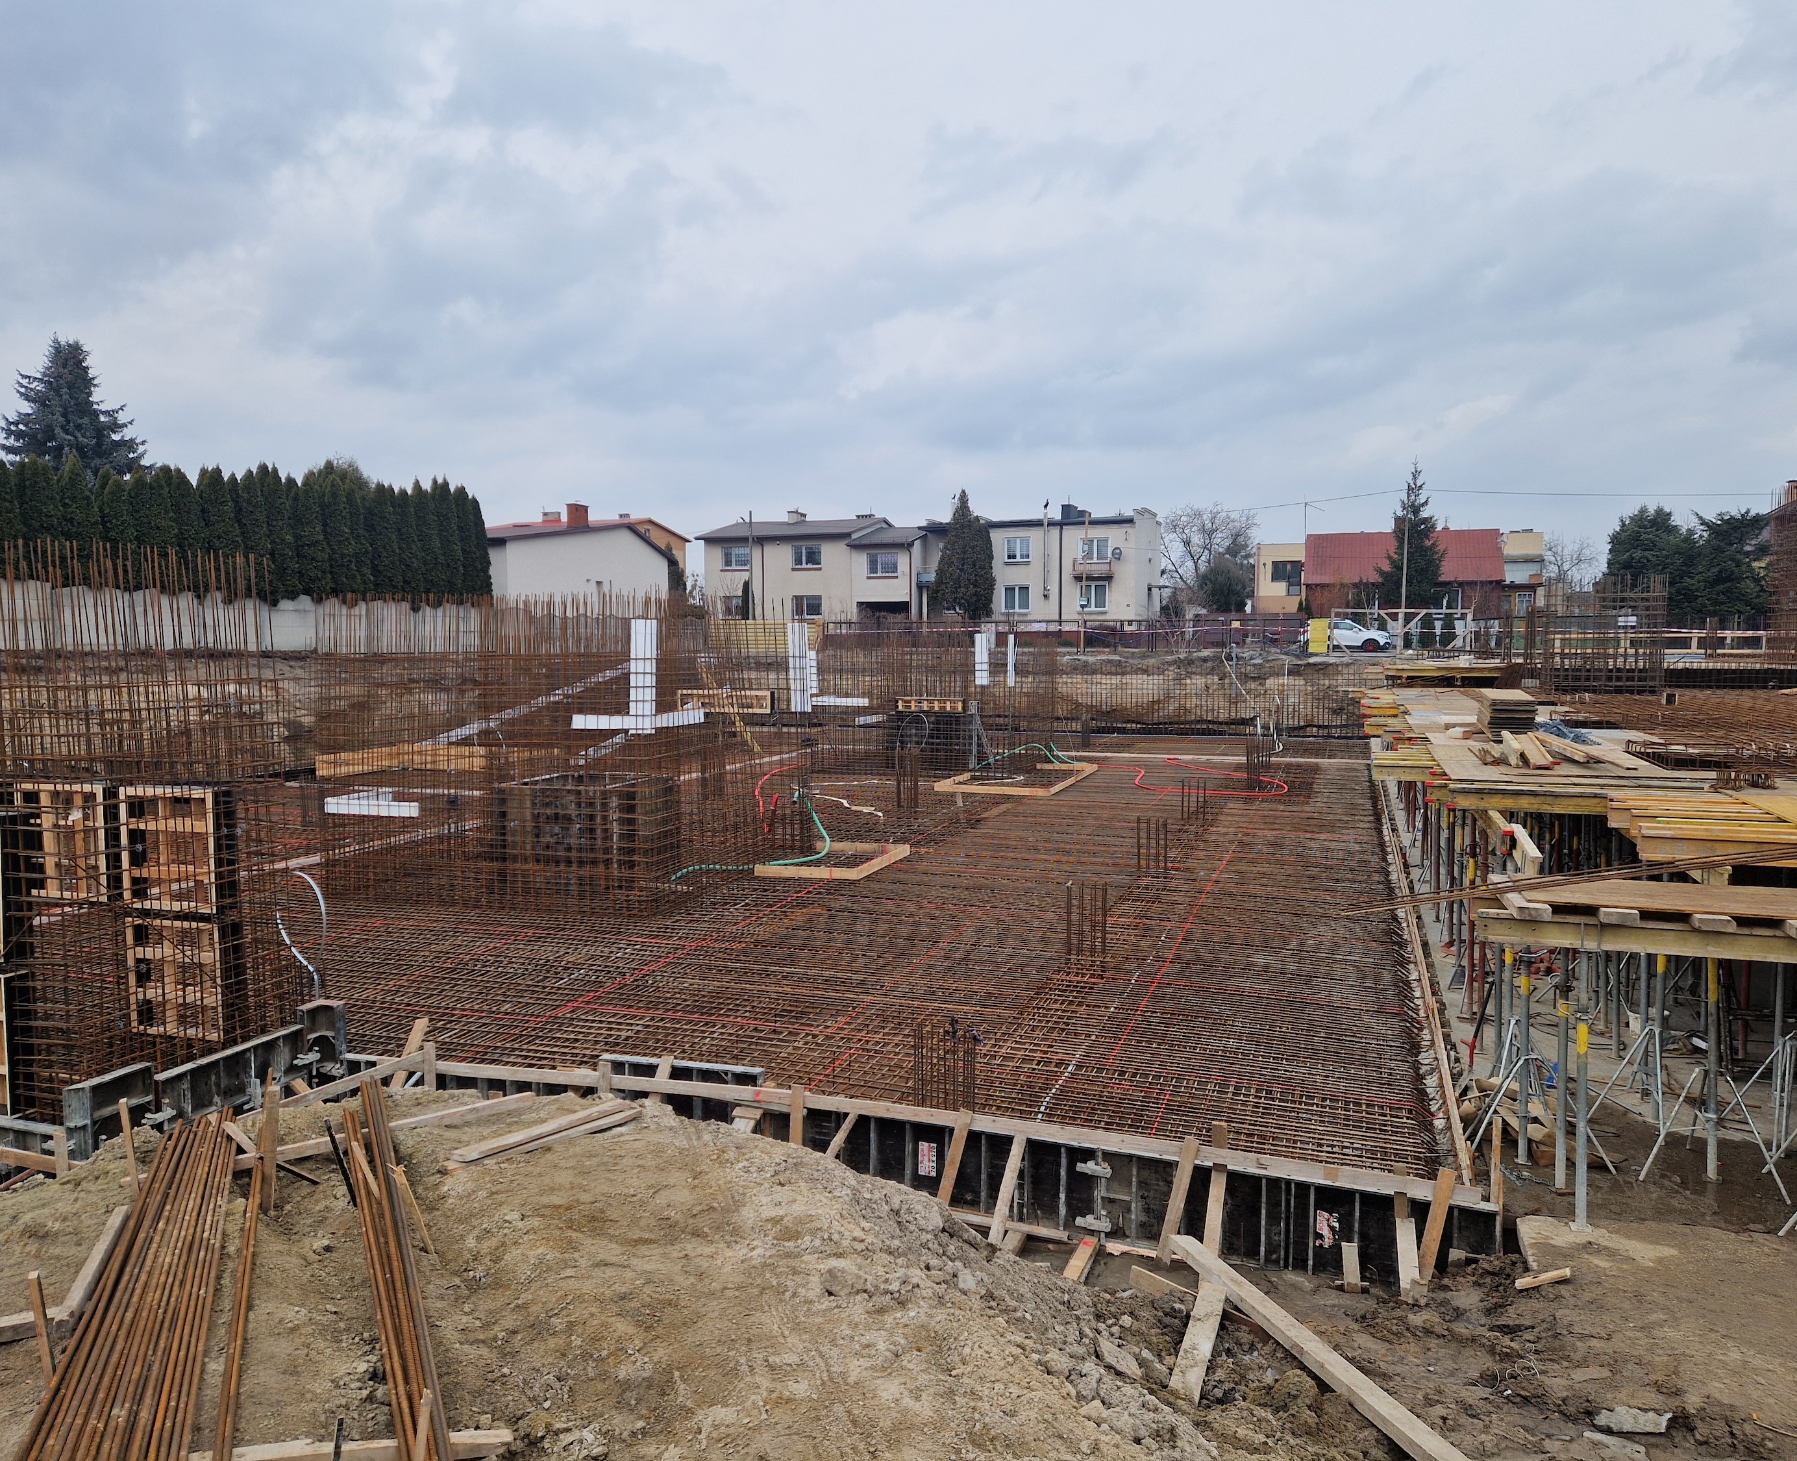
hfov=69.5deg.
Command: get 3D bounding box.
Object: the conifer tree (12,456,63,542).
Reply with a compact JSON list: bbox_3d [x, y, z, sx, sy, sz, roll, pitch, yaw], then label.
[{"bbox_3d":[-22.618,-4.564,33.986,1.200,5.300,1.200,2,5,25],"label":"conifer tree"}]

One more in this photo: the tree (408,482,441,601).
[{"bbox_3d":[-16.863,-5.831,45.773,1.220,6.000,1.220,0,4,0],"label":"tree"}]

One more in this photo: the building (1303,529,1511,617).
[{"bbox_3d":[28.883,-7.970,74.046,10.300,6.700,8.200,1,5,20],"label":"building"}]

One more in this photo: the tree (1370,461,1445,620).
[{"bbox_3d":[27.613,-9.441,70.000,3.800,10.170,3.800,0,4,0],"label":"tree"}]

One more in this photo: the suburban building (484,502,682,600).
[{"bbox_3d":[-18.317,-6.912,60.750,10.000,6.600,11.800,2,5,23],"label":"suburban building"}]

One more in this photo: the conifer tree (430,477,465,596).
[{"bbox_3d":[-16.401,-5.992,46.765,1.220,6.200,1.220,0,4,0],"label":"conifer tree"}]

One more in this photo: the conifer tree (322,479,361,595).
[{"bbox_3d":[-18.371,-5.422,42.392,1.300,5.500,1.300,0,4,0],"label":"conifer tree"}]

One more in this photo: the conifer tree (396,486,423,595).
[{"bbox_3d":[-17.215,-5.627,45.540,1.000,5.930,1.000,2,5,25],"label":"conifer tree"}]

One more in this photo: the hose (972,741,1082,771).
[{"bbox_3d":[3.659,0.719,36.400,3.100,0.800,1.300,0,4,6],"label":"hose"}]

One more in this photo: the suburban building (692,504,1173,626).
[{"bbox_3d":[2.115,-8.945,78.773,26.000,8.000,10.000,1,5,19],"label":"suburban building"}]

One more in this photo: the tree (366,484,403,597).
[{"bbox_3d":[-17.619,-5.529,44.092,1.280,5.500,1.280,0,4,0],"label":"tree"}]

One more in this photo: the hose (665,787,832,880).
[{"bbox_3d":[-2.900,2.000,25.500,3.200,1.500,1.800,0,4,0],"label":"hose"}]

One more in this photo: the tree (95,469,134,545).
[{"bbox_3d":[-21.729,-4.624,35.885,1.050,5.220,1.050,2,5,25],"label":"tree"}]

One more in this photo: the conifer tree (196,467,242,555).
[{"bbox_3d":[-20.357,-5.032,38.820,1.280,5.680,1.280,2,5,25],"label":"conifer tree"}]

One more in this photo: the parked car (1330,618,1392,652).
[{"bbox_3d":[22.577,-4.791,65.200,4.280,1.650,1.800,1,5,19],"label":"parked car"}]

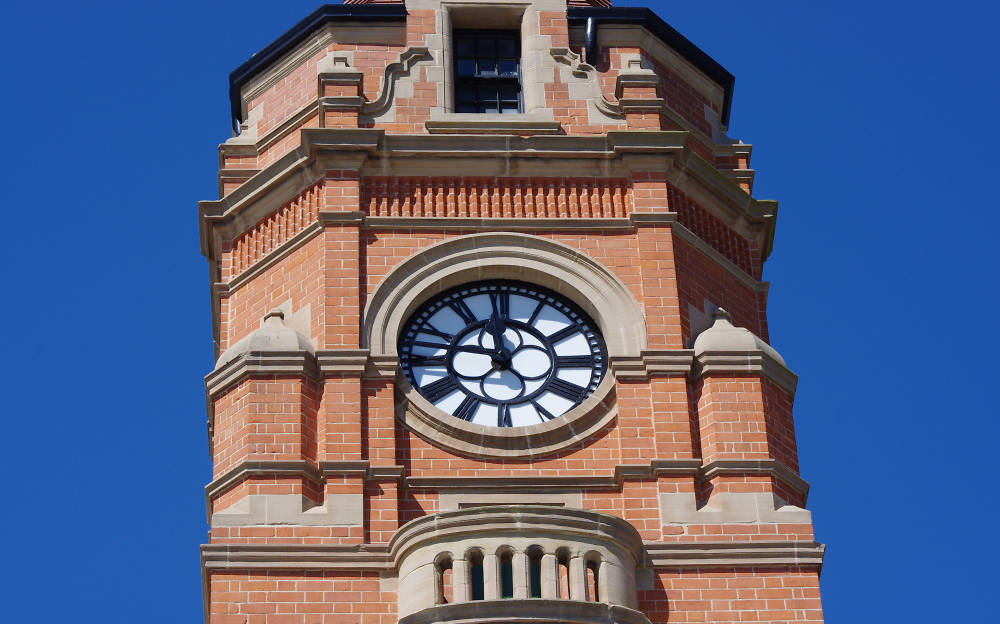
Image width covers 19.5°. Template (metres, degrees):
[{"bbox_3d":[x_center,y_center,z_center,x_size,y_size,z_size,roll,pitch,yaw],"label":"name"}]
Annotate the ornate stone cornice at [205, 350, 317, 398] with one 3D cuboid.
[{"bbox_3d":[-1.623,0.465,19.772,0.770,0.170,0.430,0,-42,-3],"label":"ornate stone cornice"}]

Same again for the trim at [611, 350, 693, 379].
[{"bbox_3d":[1.036,0.371,19.801,0.580,0.165,0.160,0,-42,-3],"label":"trim"}]

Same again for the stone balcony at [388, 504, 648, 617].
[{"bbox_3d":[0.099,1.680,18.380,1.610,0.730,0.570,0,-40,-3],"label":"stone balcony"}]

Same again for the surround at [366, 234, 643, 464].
[{"bbox_3d":[0.039,0.257,19.982,1.950,1.950,0.260,0,-42,-3],"label":"surround"}]

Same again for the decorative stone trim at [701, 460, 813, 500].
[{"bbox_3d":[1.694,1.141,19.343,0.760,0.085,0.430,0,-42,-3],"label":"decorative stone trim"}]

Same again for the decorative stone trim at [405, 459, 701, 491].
[{"bbox_3d":[0.349,1.066,18.923,1.910,0.078,0.250,0,-38,-4],"label":"decorative stone trim"}]

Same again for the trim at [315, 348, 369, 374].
[{"bbox_3d":[-1.042,0.363,19.284,0.365,0.162,0.140,0,-38,-4],"label":"trim"}]

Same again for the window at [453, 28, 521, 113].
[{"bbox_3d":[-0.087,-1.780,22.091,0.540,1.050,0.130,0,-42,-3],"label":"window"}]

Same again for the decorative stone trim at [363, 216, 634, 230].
[{"bbox_3d":[-0.006,-0.623,20.654,1.930,0.070,0.075,0,-42,-3],"label":"decorative stone trim"}]

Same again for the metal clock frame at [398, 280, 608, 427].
[{"bbox_3d":[0.031,0.318,19.632,1.440,1.440,0.110,0,-38,-4],"label":"metal clock frame"}]

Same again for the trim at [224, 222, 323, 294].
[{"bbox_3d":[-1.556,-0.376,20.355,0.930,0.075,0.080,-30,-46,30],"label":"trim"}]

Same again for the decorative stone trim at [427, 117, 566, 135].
[{"bbox_3d":[-0.048,-1.346,21.360,1.000,0.085,0.100,0,-42,-3],"label":"decorative stone trim"}]

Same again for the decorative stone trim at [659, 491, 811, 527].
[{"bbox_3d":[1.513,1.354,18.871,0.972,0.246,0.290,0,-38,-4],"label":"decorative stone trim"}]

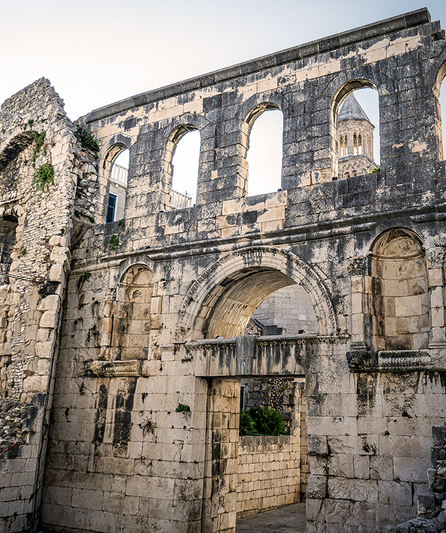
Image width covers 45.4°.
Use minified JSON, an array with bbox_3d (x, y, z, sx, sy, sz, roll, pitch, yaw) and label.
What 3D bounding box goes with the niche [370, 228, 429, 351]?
[{"bbox_3d":[4.555,0.627,13.633,1.442,3.112,0.702,-7,-18,27],"label":"niche"}]

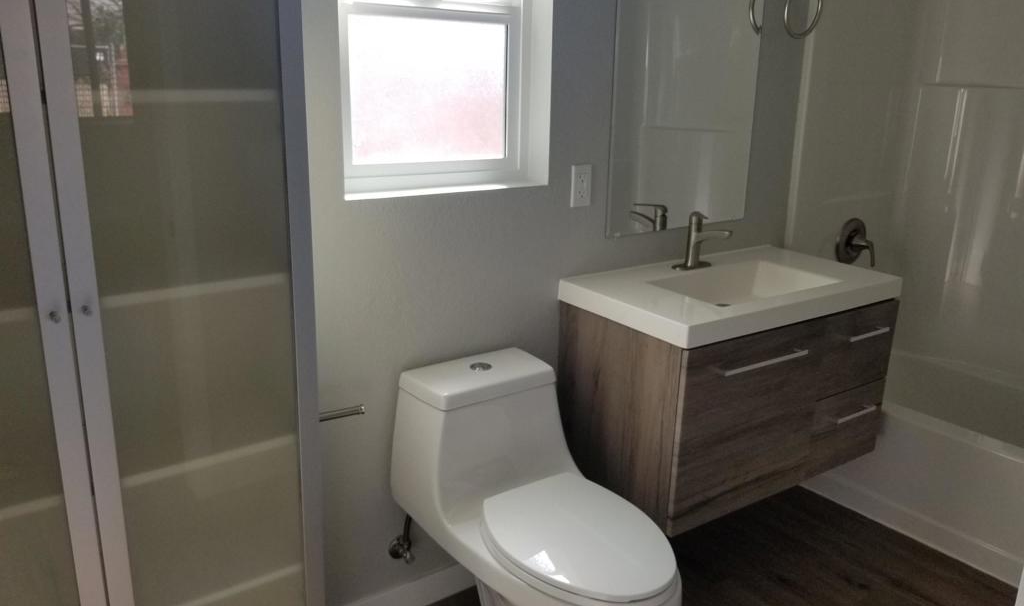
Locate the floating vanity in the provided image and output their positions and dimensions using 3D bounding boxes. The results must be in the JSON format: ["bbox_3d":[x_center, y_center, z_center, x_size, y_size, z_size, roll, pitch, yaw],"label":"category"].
[{"bbox_3d":[0.657,0.201,2.333,0.914,0.562,0.510,-10,19,-33],"label":"floating vanity"}]

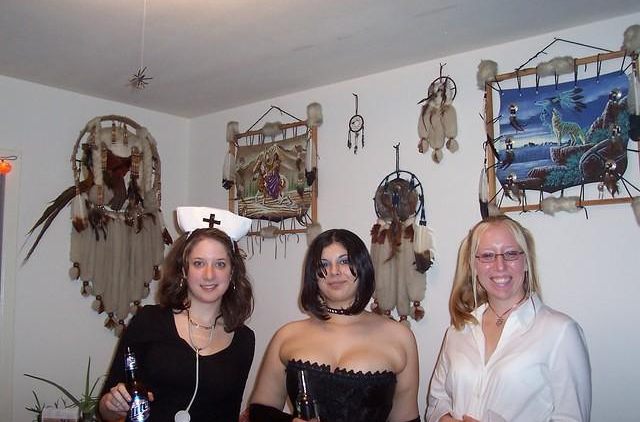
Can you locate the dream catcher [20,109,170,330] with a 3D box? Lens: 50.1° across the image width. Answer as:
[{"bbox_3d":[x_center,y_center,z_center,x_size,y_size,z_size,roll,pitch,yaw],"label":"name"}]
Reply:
[{"bbox_3d":[-0.785,0.047,2.505,0.090,0.800,0.580,-5,-8,39],"label":"dream catcher"}]

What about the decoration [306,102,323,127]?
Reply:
[{"bbox_3d":[-0.020,-0.339,2.412,0.053,0.088,0.050,-5,-8,39],"label":"decoration"}]

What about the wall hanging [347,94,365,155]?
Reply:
[{"bbox_3d":[0.122,-0.295,2.316,0.069,0.203,0.020,-5,-8,39],"label":"wall hanging"}]

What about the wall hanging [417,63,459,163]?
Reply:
[{"bbox_3d":[0.362,-0.298,2.104,0.138,0.307,0.040,-5,-8,39],"label":"wall hanging"}]

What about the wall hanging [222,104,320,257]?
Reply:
[{"bbox_3d":[-0.184,-0.112,2.532,0.475,0.540,0.050,-5,-8,39],"label":"wall hanging"}]

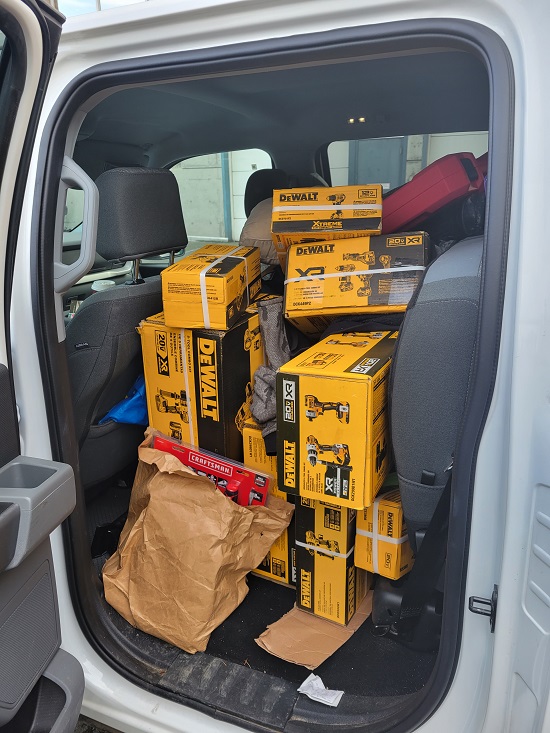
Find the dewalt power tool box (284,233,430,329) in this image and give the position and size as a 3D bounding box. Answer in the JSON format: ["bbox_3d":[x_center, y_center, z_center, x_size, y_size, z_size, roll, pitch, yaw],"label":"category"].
[{"bbox_3d":[0.257,-0.217,1.610,0.375,0.217,0.260,-1,-12,20],"label":"dewalt power tool box"}]

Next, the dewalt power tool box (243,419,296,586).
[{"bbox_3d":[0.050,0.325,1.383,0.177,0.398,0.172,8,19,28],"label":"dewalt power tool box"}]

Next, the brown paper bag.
[{"bbox_3d":[-0.181,0.371,1.267,0.308,0.379,0.217,18,15,28],"label":"brown paper bag"}]

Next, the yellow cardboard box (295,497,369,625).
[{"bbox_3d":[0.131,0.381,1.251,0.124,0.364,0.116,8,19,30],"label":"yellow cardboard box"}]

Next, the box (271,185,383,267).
[{"bbox_3d":[0.154,-0.398,1.593,0.292,0.132,0.230,0,-11,8],"label":"box"}]

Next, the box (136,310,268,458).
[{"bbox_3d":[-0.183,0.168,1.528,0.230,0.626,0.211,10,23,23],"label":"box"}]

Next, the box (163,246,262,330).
[{"bbox_3d":[-0.154,-0.216,1.449,0.156,0.132,0.324,5,25,12],"label":"box"}]

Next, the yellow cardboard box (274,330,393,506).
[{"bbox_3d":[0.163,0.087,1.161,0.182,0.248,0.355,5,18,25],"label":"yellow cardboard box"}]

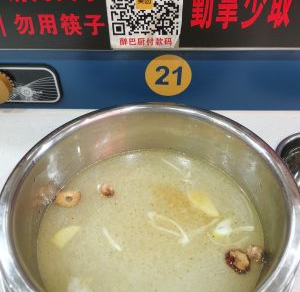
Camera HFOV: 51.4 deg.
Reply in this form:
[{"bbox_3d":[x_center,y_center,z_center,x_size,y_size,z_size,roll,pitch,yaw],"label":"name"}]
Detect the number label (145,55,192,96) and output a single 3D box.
[{"bbox_3d":[0.020,-0.076,0.342,0.051,0.051,0.003,1,42,1],"label":"number label"}]

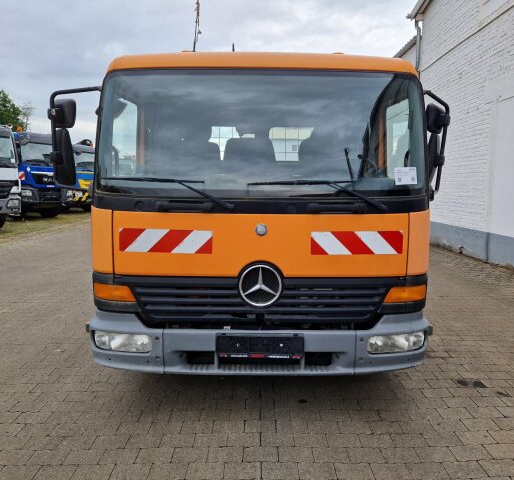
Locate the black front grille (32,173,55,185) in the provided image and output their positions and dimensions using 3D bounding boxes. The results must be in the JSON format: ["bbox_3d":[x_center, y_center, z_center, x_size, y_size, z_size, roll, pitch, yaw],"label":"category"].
[{"bbox_3d":[-9.467,-2.783,19.400,1.500,0.480,0.180,-6,9,-42],"label":"black front grille"}]

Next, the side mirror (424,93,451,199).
[{"bbox_3d":[1.254,-0.637,2.903,0.310,0.700,0.160,-5,9,-36],"label":"side mirror"}]

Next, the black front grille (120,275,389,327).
[{"bbox_3d":[0.017,0.373,2.614,1.670,0.310,0.130,0,7,0],"label":"black front grille"}]

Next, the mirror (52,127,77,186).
[{"bbox_3d":[-1.277,-0.557,2.846,0.200,0.380,0.120,4,8,27],"label":"mirror"}]

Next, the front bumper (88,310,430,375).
[{"bbox_3d":[0.017,0.622,2.724,2.180,0.360,0.420,0,7,0],"label":"front bumper"}]

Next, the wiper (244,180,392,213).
[{"bbox_3d":[0.371,-0.273,2.610,0.860,0.190,0.090,0,7,0],"label":"wiper"}]

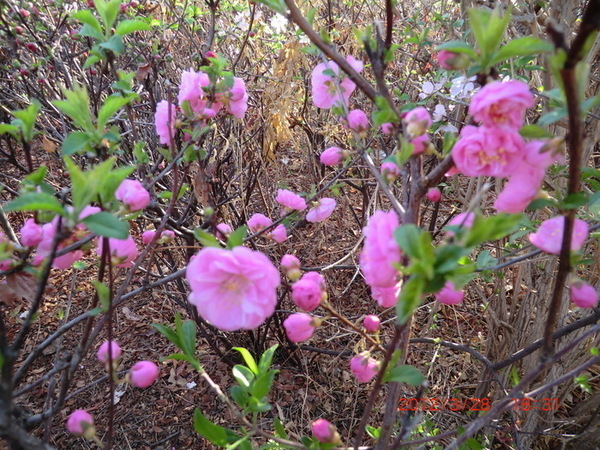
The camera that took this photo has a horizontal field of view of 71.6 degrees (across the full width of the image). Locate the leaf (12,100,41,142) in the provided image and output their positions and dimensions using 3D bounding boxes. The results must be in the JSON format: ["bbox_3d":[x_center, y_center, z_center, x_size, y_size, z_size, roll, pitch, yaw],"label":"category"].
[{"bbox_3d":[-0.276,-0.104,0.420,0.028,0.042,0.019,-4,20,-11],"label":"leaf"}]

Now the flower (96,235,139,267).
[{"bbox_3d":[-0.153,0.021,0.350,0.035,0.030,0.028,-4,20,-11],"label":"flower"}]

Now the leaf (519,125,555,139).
[{"bbox_3d":[0.176,-0.070,0.310,0.026,0.006,0.014,-3,27,-6],"label":"leaf"}]

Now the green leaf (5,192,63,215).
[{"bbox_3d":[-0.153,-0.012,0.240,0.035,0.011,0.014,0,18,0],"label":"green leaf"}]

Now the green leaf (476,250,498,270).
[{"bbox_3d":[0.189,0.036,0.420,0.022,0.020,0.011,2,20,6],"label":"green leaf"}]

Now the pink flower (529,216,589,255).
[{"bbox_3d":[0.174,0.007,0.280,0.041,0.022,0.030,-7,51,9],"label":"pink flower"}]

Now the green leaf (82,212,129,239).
[{"bbox_3d":[-0.131,0.000,0.280,0.031,0.012,0.017,7,26,15],"label":"green leaf"}]

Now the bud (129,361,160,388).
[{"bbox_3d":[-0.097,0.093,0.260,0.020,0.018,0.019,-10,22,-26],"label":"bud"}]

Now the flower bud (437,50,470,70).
[{"bbox_3d":[0.094,-0.101,0.255,0.021,0.013,0.013,-10,11,-8],"label":"flower bud"}]

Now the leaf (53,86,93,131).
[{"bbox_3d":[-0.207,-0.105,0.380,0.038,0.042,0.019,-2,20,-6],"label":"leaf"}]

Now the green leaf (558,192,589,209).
[{"bbox_3d":[0.197,-0.018,0.300,0.020,0.009,0.011,0,25,0],"label":"green leaf"}]

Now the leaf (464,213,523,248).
[{"bbox_3d":[0.091,0.003,0.195,0.030,0.013,0.011,-30,12,-1],"label":"leaf"}]

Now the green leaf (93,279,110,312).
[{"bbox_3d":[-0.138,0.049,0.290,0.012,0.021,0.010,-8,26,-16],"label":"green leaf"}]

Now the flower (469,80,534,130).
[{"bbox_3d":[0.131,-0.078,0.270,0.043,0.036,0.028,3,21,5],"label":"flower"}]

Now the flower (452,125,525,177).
[{"bbox_3d":[0.106,-0.042,0.235,0.041,0.030,0.026,2,12,9],"label":"flower"}]

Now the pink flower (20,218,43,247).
[{"bbox_3d":[-0.171,0.005,0.265,0.014,0.018,0.015,0,11,0],"label":"pink flower"}]

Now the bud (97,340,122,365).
[{"bbox_3d":[-0.138,0.092,0.300,0.018,0.016,0.018,0,27,0],"label":"bud"}]

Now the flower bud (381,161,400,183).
[{"bbox_3d":[0.065,-0.039,0.300,0.014,0.015,0.014,-6,11,1],"label":"flower bud"}]

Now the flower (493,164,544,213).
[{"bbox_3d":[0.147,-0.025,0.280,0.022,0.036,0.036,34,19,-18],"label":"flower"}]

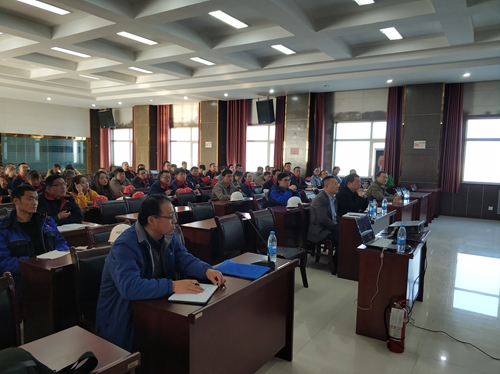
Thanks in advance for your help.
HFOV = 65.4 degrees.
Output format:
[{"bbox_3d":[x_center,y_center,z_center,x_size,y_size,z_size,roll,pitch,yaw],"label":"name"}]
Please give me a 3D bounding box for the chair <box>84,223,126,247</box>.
[{"bbox_3d":[-1.132,0.806,3.573,0.580,0.900,0.460,4,6,32],"label":"chair"}]

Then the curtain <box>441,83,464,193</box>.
[{"bbox_3d":[5.273,-1.234,10.103,0.420,2.850,0.200,4,6,32],"label":"curtain"}]

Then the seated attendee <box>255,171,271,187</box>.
[{"bbox_3d":[0.302,0.141,10.586,0.800,1.160,0.520,4,5,32],"label":"seated attendee"}]

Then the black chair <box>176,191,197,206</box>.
[{"bbox_3d":[-0.884,0.549,6.489,0.550,0.930,0.470,4,5,32],"label":"black chair"}]

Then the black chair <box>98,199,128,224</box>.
[{"bbox_3d":[-1.692,0.644,5.222,0.560,0.900,0.450,4,6,32],"label":"black chair"}]

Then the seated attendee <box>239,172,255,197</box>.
[{"bbox_3d":[-0.063,0.317,7.827,0.750,1.220,0.500,4,5,32],"label":"seated attendee"}]

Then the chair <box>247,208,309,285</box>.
[{"bbox_3d":[0.317,0.740,4.545,0.600,0.920,0.480,4,6,32],"label":"chair"}]

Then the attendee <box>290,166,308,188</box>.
[{"bbox_3d":[1.329,0.113,10.042,0.750,1.270,0.520,4,6,32],"label":"attendee"}]

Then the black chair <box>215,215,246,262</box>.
[{"bbox_3d":[0.007,0.778,4.141,0.580,0.930,0.460,4,6,32],"label":"black chair"}]

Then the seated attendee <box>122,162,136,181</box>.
[{"bbox_3d":[-3.643,-0.117,11.821,0.750,1.270,0.520,4,6,32],"label":"seated attendee"}]

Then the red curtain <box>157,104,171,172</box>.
[{"bbox_3d":[-3.418,-1.832,15.467,0.500,2.850,0.200,4,6,32],"label":"red curtain"}]

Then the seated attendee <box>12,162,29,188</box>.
[{"bbox_3d":[-5.242,0.074,9.349,0.750,1.270,0.520,4,6,32],"label":"seated attendee"}]

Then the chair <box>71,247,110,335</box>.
[{"bbox_3d":[-0.841,0.845,2.598,0.550,0.940,0.470,4,5,32],"label":"chair"}]

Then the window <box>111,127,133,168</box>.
[{"bbox_3d":[-5.529,-1.723,17.073,1.700,1.700,0.150,4,6,32],"label":"window"}]

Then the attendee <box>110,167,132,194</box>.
[{"bbox_3d":[-2.642,0.228,8.041,0.680,1.210,0.520,4,6,32],"label":"attendee"}]

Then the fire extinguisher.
[{"bbox_3d":[1.194,1.116,3.179,0.175,0.420,0.130,4,6,30],"label":"fire extinguisher"}]

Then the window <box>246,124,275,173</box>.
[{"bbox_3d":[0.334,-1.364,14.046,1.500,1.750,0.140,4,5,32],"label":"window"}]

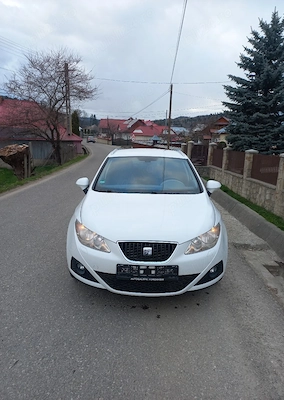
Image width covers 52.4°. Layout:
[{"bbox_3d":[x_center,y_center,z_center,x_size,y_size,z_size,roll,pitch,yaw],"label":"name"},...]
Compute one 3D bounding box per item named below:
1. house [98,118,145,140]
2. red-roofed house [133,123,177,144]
[{"bbox_3d":[-4.455,-15.352,66.000,11.000,6.500,9.500,-1,12,-9],"label":"house"},{"bbox_3d":[2.553,-12.968,59.000,9.200,5.000,8.500,2,12,3],"label":"red-roofed house"}]

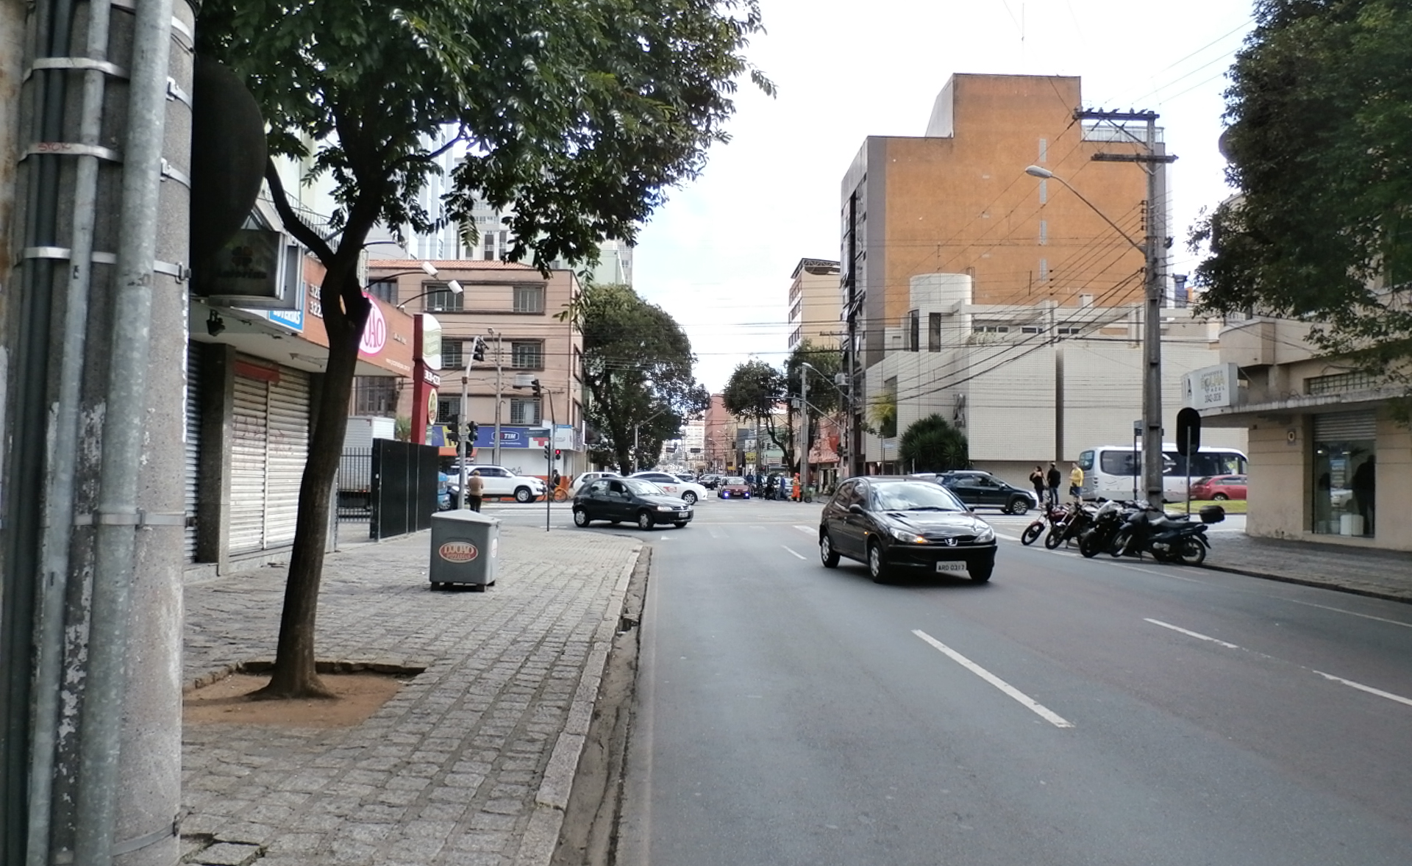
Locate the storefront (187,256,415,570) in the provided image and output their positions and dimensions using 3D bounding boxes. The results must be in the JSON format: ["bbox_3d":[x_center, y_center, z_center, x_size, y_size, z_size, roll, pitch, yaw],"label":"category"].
[{"bbox_3d":[-5.949,-0.087,15.112,1.800,4.150,5.300,1,-2,-2],"label":"storefront"}]

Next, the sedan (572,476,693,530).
[{"bbox_3d":[-2.044,1.975,28.744,3.760,1.430,1.630,-1,-3,38],"label":"sedan"}]

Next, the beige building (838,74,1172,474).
[{"bbox_3d":[21.348,-9.909,75.541,21.000,29.000,10.800,0,-2,-3],"label":"beige building"}]

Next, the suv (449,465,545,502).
[{"bbox_3d":[-10.381,2.512,50.536,4.700,1.850,1.840,1,-2,-1],"label":"suv"}]

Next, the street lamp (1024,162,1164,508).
[{"bbox_3d":[7.887,-1.590,20.695,2.860,7.800,0.400,0,-2,-3],"label":"street lamp"}]

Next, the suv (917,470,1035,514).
[{"bbox_3d":[9.946,2.199,37.300,4.150,1.630,1.740,0,-2,-3],"label":"suv"}]

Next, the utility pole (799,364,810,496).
[{"bbox_3d":[5.784,-0.004,59.629,0.500,7.800,0.450,0,-2,-3],"label":"utility pole"}]

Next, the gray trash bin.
[{"bbox_3d":[-2.947,1.437,12.403,0.670,0.930,0.610,1,-2,2],"label":"gray trash bin"}]

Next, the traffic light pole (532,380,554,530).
[{"bbox_3d":[-3.998,0.557,25.362,0.520,3.760,0.320,0,-2,-3],"label":"traffic light pole"}]

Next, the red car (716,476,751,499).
[{"bbox_3d":[1.732,3.281,61.970,1.660,1.420,3.900,0,-2,-3],"label":"red car"}]

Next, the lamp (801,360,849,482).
[{"bbox_3d":[6.752,-0.167,58.052,2.700,7.850,0.500,1,-2,-2],"label":"lamp"}]

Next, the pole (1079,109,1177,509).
[{"bbox_3d":[8.677,-2.191,20.903,2.000,8.850,0.400,1,-2,0],"label":"pole"}]

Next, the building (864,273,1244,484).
[{"bbox_3d":[21.179,-2.643,62.481,19.500,13.500,16.000,0,-2,-3],"label":"building"}]

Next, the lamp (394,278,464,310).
[{"bbox_3d":[-4.971,-2.471,18.200,1.220,0.600,0.320,0,-2,-3],"label":"lamp"}]

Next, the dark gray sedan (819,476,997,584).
[{"bbox_3d":[2.864,1.364,14.960,1.670,1.440,3.840,1,-2,-9],"label":"dark gray sedan"}]

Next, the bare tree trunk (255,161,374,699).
[{"bbox_3d":[-2.799,-0.028,7.300,0.800,3.780,0.600,0,-2,-3],"label":"bare tree trunk"}]

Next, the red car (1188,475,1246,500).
[{"bbox_3d":[24.170,2.630,45.944,4.300,1.470,1.770,1,-2,-2],"label":"red car"}]

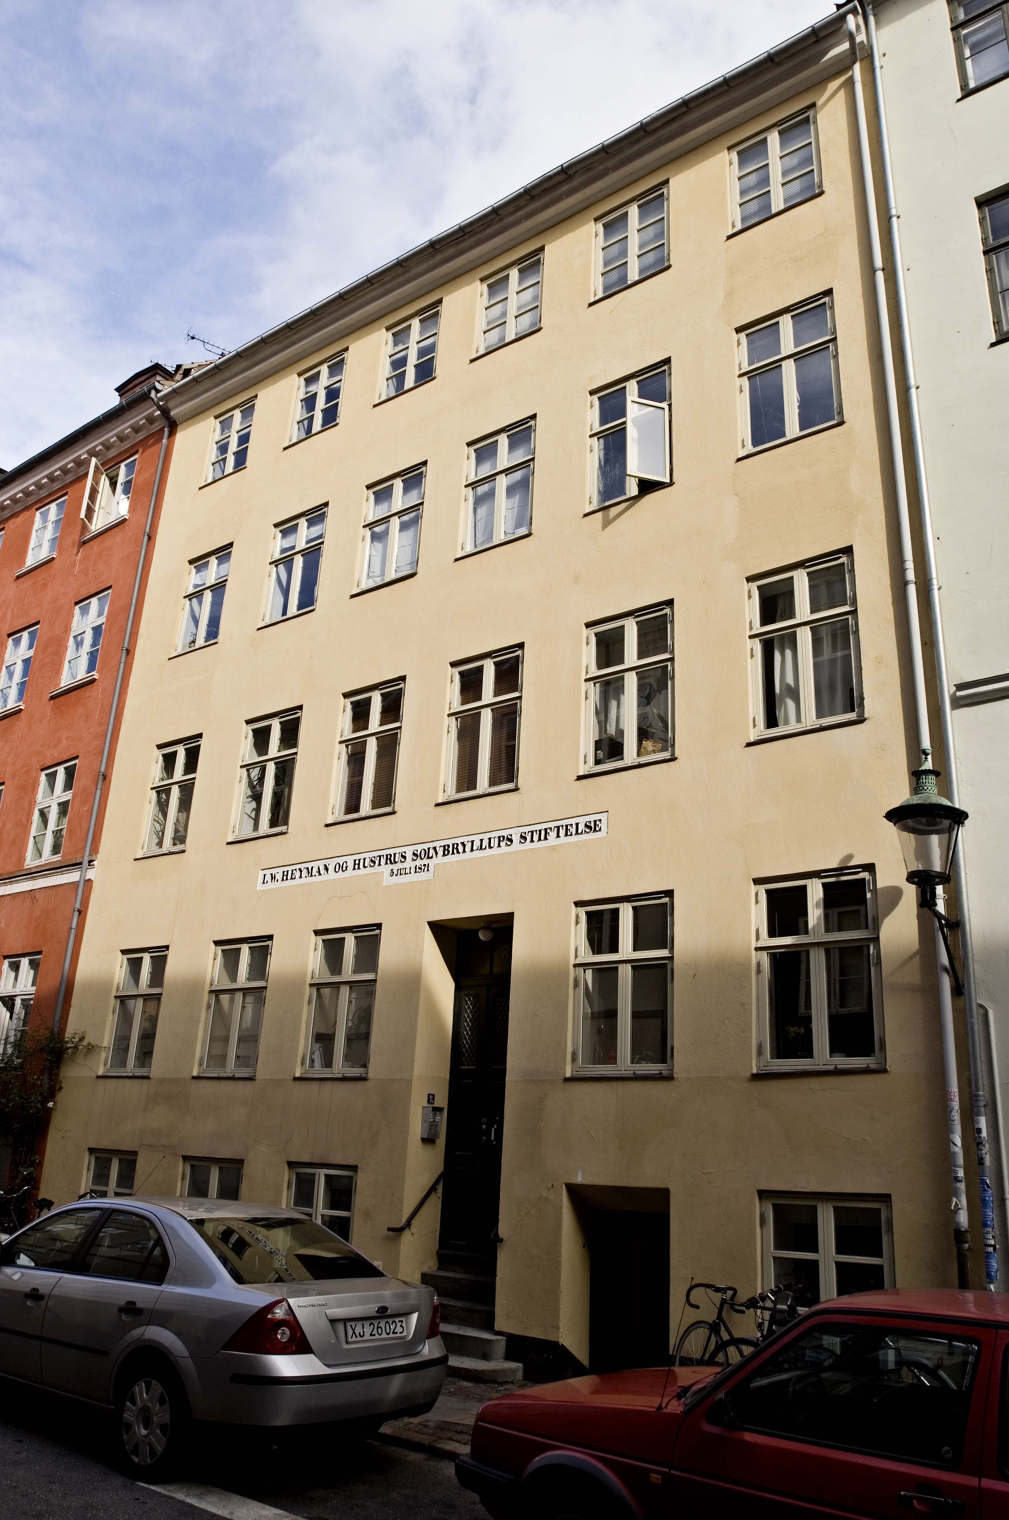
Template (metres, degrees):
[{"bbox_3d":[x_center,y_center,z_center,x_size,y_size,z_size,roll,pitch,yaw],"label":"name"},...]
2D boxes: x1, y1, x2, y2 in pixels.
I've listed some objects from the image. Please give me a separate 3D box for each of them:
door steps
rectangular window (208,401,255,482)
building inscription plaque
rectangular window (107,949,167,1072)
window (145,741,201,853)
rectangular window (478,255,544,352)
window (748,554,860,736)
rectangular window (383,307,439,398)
[{"bbox_3d":[-0.527,4.998,9.362,1.713,0.665,1.040,-12,-25,34],"label":"door steps"},{"bbox_3d":[-4.385,-5.160,17.219,0.950,1.342,0.120,-12,-26,33],"label":"rectangular window"},{"bbox_3d":[-0.996,1.104,11.321,4.844,0.405,0.050,-12,-25,34],"label":"building inscription plaque"},{"bbox_3d":[-4.641,3.198,13.396,1.027,1.581,0.150,-12,-25,34],"label":"rectangular window"},{"bbox_3d":[-4.670,0.521,15.034,0.973,1.645,0.130,-12,-26,33],"label":"window"},{"bbox_3d":[0.136,-6.081,14.162,1.015,1.294,0.120,-12,-26,33],"label":"rectangular window"},{"bbox_3d":[2.831,-1.066,9.966,1.041,1.705,0.130,-12,-26,33],"label":"window"},{"bbox_3d":[-1.276,-5.787,15.114,1.000,1.279,0.120,-12,-26,33],"label":"rectangular window"}]

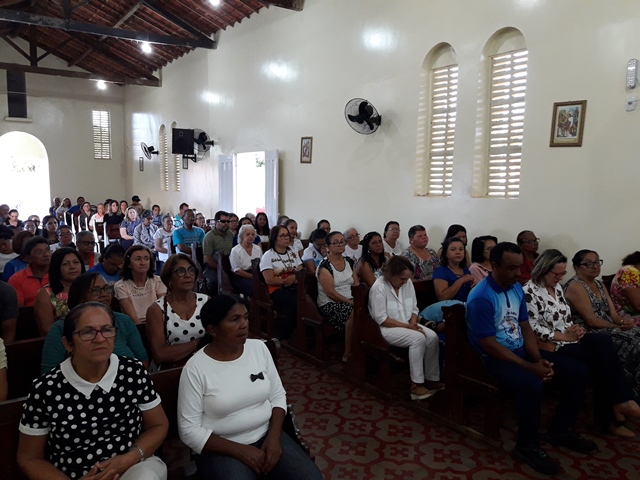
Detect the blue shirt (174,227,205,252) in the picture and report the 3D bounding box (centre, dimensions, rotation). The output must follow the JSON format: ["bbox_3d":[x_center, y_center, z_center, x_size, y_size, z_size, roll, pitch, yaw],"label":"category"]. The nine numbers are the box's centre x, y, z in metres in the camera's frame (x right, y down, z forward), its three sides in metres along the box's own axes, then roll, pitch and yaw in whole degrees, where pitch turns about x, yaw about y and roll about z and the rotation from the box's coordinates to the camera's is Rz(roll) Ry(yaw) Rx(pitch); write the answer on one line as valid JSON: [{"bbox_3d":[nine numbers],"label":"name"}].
[{"bbox_3d":[-1.907,0.081,7.580,0.500,0.540,0.300,-4,7,-36],"label":"blue shirt"}]

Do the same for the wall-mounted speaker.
[{"bbox_3d":[-3.436,-2.480,13.032,0.430,0.620,0.400,0,6,0],"label":"wall-mounted speaker"}]

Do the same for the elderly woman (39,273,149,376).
[{"bbox_3d":[-1.086,0.763,2.649,0.550,1.200,0.740,-4,8,-34],"label":"elderly woman"}]

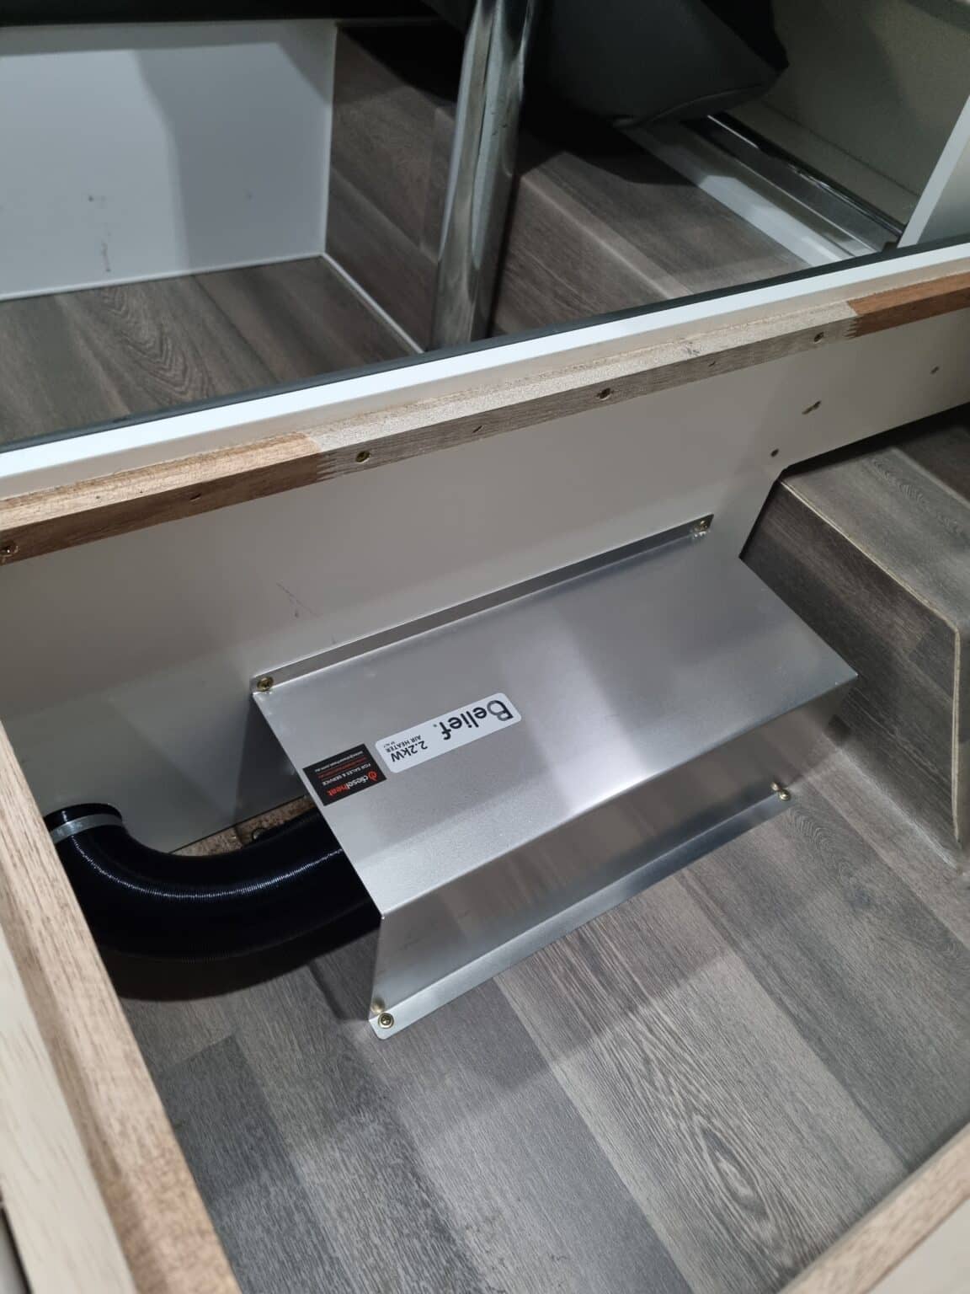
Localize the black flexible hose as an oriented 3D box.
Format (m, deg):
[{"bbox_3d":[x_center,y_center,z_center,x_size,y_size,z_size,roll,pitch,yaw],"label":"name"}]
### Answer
[{"bbox_3d":[-0.184,0.153,0.631,0.189,0.080,0.141,-21,54,-27],"label":"black flexible hose"}]

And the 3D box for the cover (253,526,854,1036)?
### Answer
[{"bbox_3d":[0.060,0.076,0.735,0.410,0.171,0.193,-21,54,-27],"label":"cover"}]

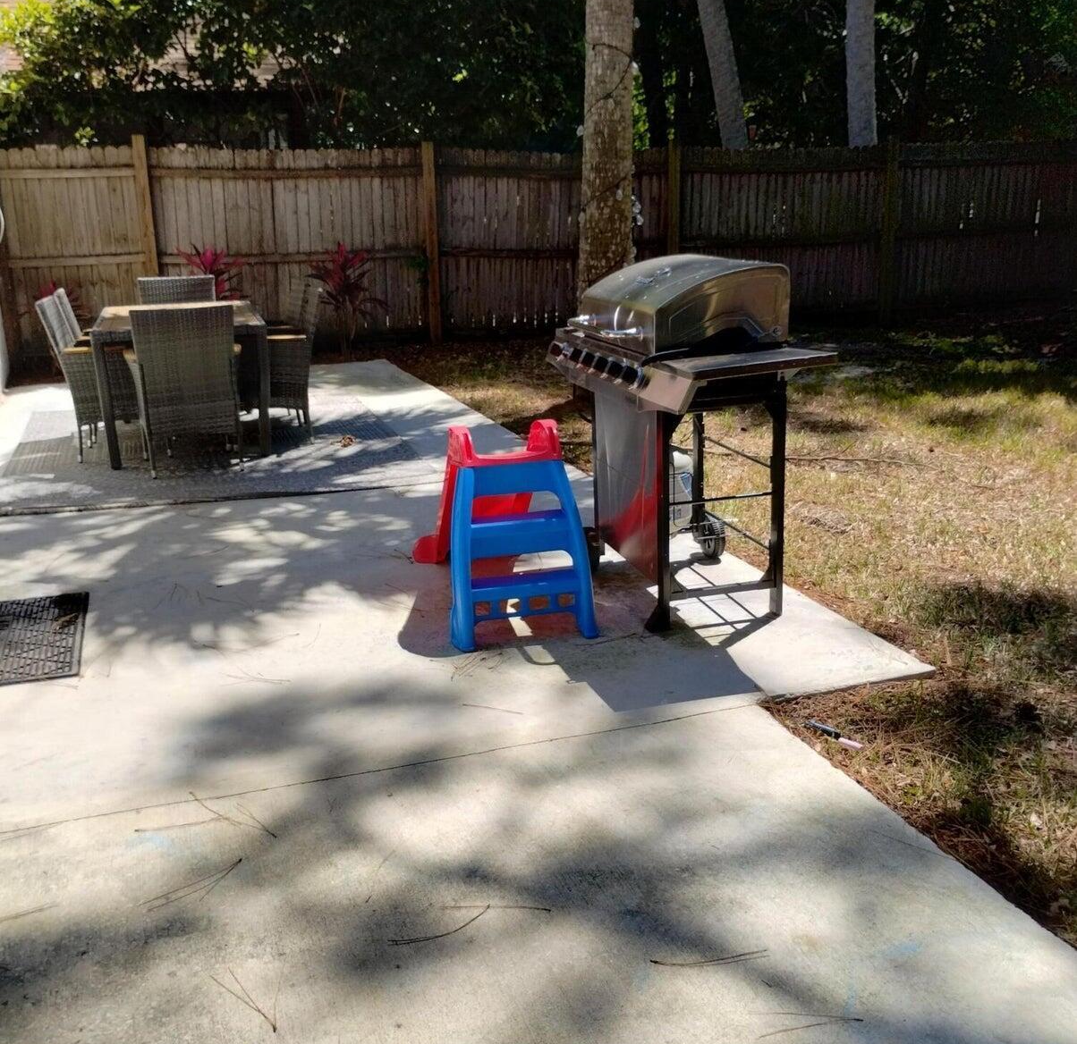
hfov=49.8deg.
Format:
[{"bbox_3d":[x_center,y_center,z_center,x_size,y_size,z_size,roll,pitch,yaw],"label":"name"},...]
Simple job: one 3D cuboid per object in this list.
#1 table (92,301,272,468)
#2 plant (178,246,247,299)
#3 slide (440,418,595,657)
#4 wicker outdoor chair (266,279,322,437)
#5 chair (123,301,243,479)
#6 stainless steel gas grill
[{"bbox_3d":[-2.141,-0.878,7.028,0.900,0.740,1.520,-6,16,-16],"label":"table"},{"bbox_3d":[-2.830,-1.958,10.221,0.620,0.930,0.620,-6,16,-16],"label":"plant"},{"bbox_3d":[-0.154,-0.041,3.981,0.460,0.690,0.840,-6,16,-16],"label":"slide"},{"bbox_3d":[-1.580,-0.936,6.929,0.600,0.890,0.570,-6,16,-16],"label":"wicker outdoor chair"},{"bbox_3d":[-1.892,-0.736,6.246,0.570,0.890,0.600,-6,16,-16],"label":"chair"},{"bbox_3d":[0.473,-0.303,3.977,0.620,1.170,1.100,-6,16,-16],"label":"stainless steel gas grill"}]

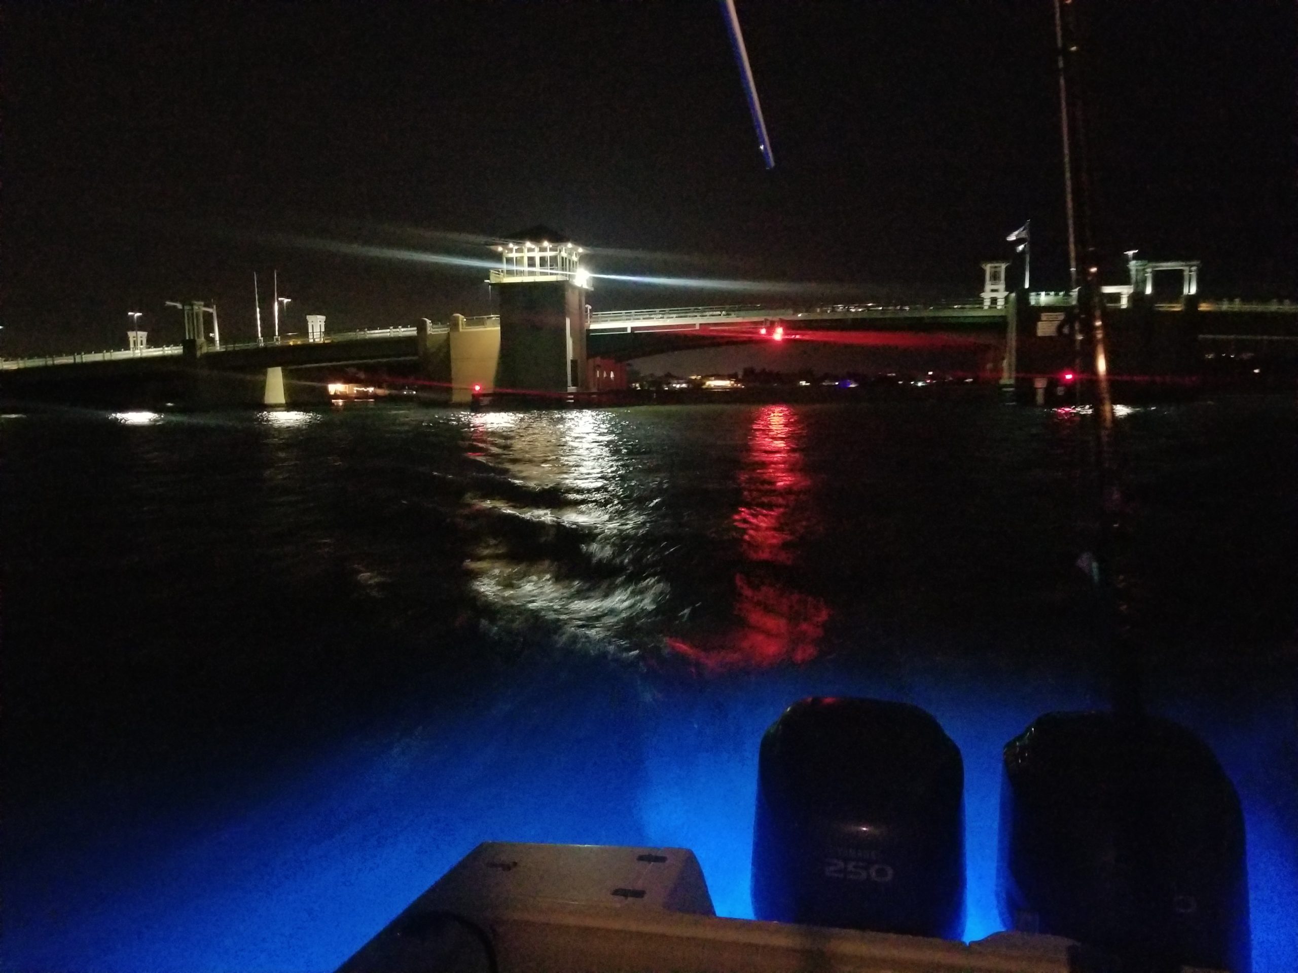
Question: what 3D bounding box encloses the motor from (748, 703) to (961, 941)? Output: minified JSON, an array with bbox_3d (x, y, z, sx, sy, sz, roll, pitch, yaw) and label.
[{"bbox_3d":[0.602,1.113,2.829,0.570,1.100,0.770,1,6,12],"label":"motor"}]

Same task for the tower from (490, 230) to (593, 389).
[{"bbox_3d":[-9.567,-15.925,88.089,7.200,15.006,6.900,1,6,15],"label":"tower"}]

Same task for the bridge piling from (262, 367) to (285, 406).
[{"bbox_3d":[-37.069,-9.928,96.449,1.900,3.890,1.900,1,6,15],"label":"bridge piling"}]

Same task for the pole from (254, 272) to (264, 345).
[{"bbox_3d":[-38.388,-17.452,95.676,0.400,7.075,0.400,-1,6,15],"label":"pole"}]

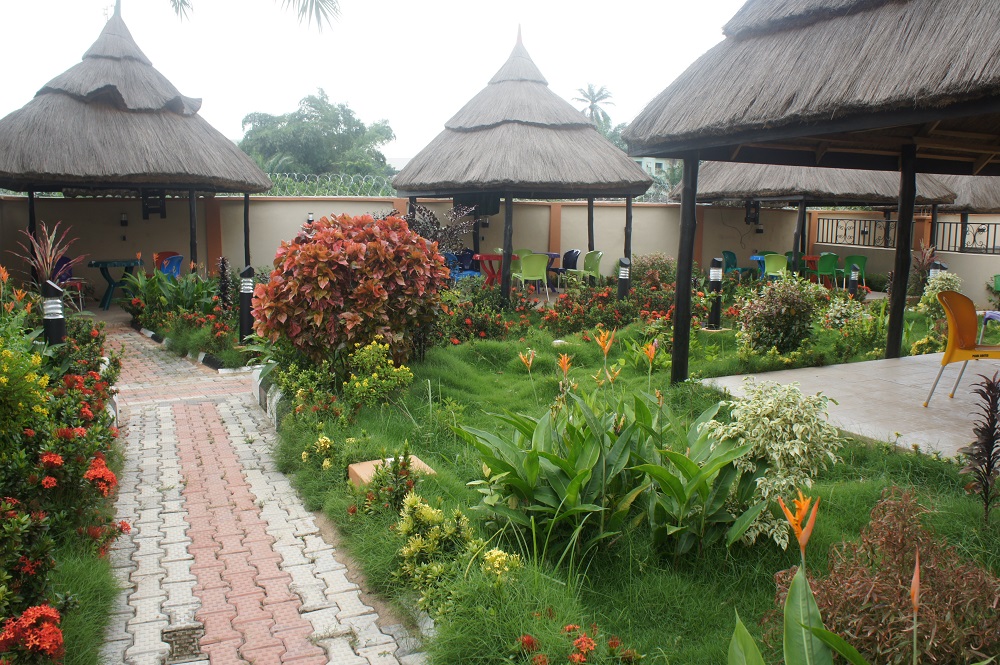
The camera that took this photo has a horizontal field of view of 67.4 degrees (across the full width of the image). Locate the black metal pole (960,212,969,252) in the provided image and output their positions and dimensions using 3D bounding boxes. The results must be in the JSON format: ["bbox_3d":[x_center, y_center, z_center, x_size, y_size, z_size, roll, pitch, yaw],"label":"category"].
[{"bbox_3d":[10.835,-1.907,17.500,0.150,1.940,0.150,1,8,0],"label":"black metal pole"}]

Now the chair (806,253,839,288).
[{"bbox_3d":[7.695,-1.402,17.754,0.500,0.860,0.550,0,8,-4],"label":"chair"}]

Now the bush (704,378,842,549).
[{"bbox_3d":[1.186,0.548,3.250,0.580,0.690,0.550,3,8,20],"label":"bush"}]

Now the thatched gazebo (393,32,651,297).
[{"bbox_3d":[0.440,-3.243,14.701,4.950,5.172,4.900,1,8,1],"label":"thatched gazebo"}]

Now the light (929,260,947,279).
[{"bbox_3d":[6.706,-0.619,11.500,0.160,0.900,0.160,3,8,16],"label":"light"}]

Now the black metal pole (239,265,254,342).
[{"bbox_3d":[-2.954,-0.322,8.750,0.160,0.920,0.160,-1,8,-11],"label":"black metal pole"}]

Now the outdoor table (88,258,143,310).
[{"bbox_3d":[-5.913,-0.714,11.517,0.800,0.750,0.780,-3,8,-27],"label":"outdoor table"}]

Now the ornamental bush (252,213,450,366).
[{"bbox_3d":[-1.357,-0.329,6.850,1.720,1.420,1.600,-1,8,-11],"label":"ornamental bush"}]

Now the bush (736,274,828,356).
[{"bbox_3d":[3.442,-0.238,9.009,1.030,0.918,0.970,4,8,21],"label":"bush"}]

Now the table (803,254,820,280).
[{"bbox_3d":[7.313,-1.315,17.100,0.900,0.750,0.850,0,8,-6],"label":"table"}]

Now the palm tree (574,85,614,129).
[{"bbox_3d":[10.088,-17.880,80.000,4.600,17.200,4.600,1,8,0],"label":"palm tree"}]

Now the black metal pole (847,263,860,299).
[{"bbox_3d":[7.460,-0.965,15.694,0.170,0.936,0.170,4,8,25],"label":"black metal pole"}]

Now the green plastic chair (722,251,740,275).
[{"bbox_3d":[5.814,-1.534,18.346,0.550,0.860,0.500,7,10,38],"label":"green plastic chair"}]

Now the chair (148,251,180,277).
[{"bbox_3d":[-5.652,-0.910,12.700,0.500,0.840,0.540,4,8,21],"label":"chair"}]

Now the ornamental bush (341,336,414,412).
[{"bbox_3d":[-1.023,0.342,6.296,0.560,0.555,0.520,0,8,-9],"label":"ornamental bush"}]

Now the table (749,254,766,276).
[{"bbox_3d":[6.479,-1.439,18.155,0.800,0.740,0.800,4,8,19],"label":"table"}]

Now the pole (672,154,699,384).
[{"bbox_3d":[1.625,-0.531,6.555,0.150,1.990,0.150,3,8,14],"label":"pole"}]

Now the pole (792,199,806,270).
[{"bbox_3d":[6.224,-1.736,15.600,0.160,2.000,0.160,1,8,0],"label":"pole"}]

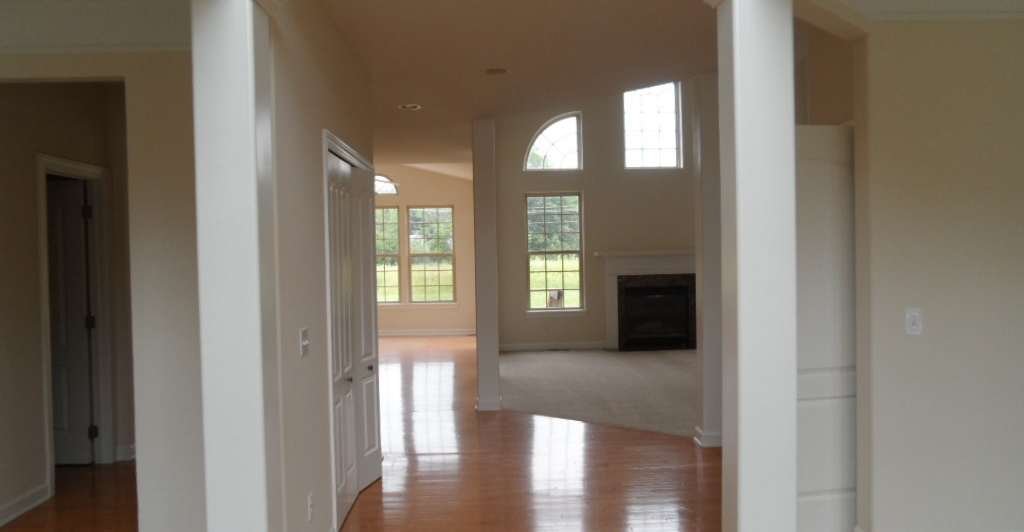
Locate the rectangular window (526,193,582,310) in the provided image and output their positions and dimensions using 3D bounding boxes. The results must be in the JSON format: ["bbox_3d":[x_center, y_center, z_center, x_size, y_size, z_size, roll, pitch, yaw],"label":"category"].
[{"bbox_3d":[0.622,-0.202,10.768,0.804,1.731,0.100,-1,1,-2],"label":"rectangular window"}]

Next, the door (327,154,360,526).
[{"bbox_3d":[-0.955,0.401,4.206,0.035,1.995,0.715,-1,1,-2],"label":"door"}]

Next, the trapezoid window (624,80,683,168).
[{"bbox_3d":[2.045,-2.084,10.784,0.844,1.304,0.100,-1,1,-2],"label":"trapezoid window"}]

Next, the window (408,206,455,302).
[{"bbox_3d":[-1.417,-0.206,13.076,0.816,1.738,0.100,-1,1,-2],"label":"window"}]

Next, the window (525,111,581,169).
[{"bbox_3d":[0.602,-1.812,10.741,0.827,0.852,0.100,-1,1,-2],"label":"window"}]

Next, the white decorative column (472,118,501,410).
[{"bbox_3d":[-0.248,-0.012,7.051,0.223,2.728,0.225,-1,1,-2],"label":"white decorative column"}]

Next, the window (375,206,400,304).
[{"bbox_3d":[-2.371,-0.187,13.046,0.828,1.721,0.100,-1,1,-2],"label":"window"}]

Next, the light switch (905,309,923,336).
[{"bbox_3d":[1.869,0.263,3.431,0.072,0.116,0.012,-1,1,-2],"label":"light switch"}]

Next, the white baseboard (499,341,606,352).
[{"bbox_3d":[0.577,1.215,10.770,1.546,0.115,0.022,-1,1,-2],"label":"white baseboard"}]

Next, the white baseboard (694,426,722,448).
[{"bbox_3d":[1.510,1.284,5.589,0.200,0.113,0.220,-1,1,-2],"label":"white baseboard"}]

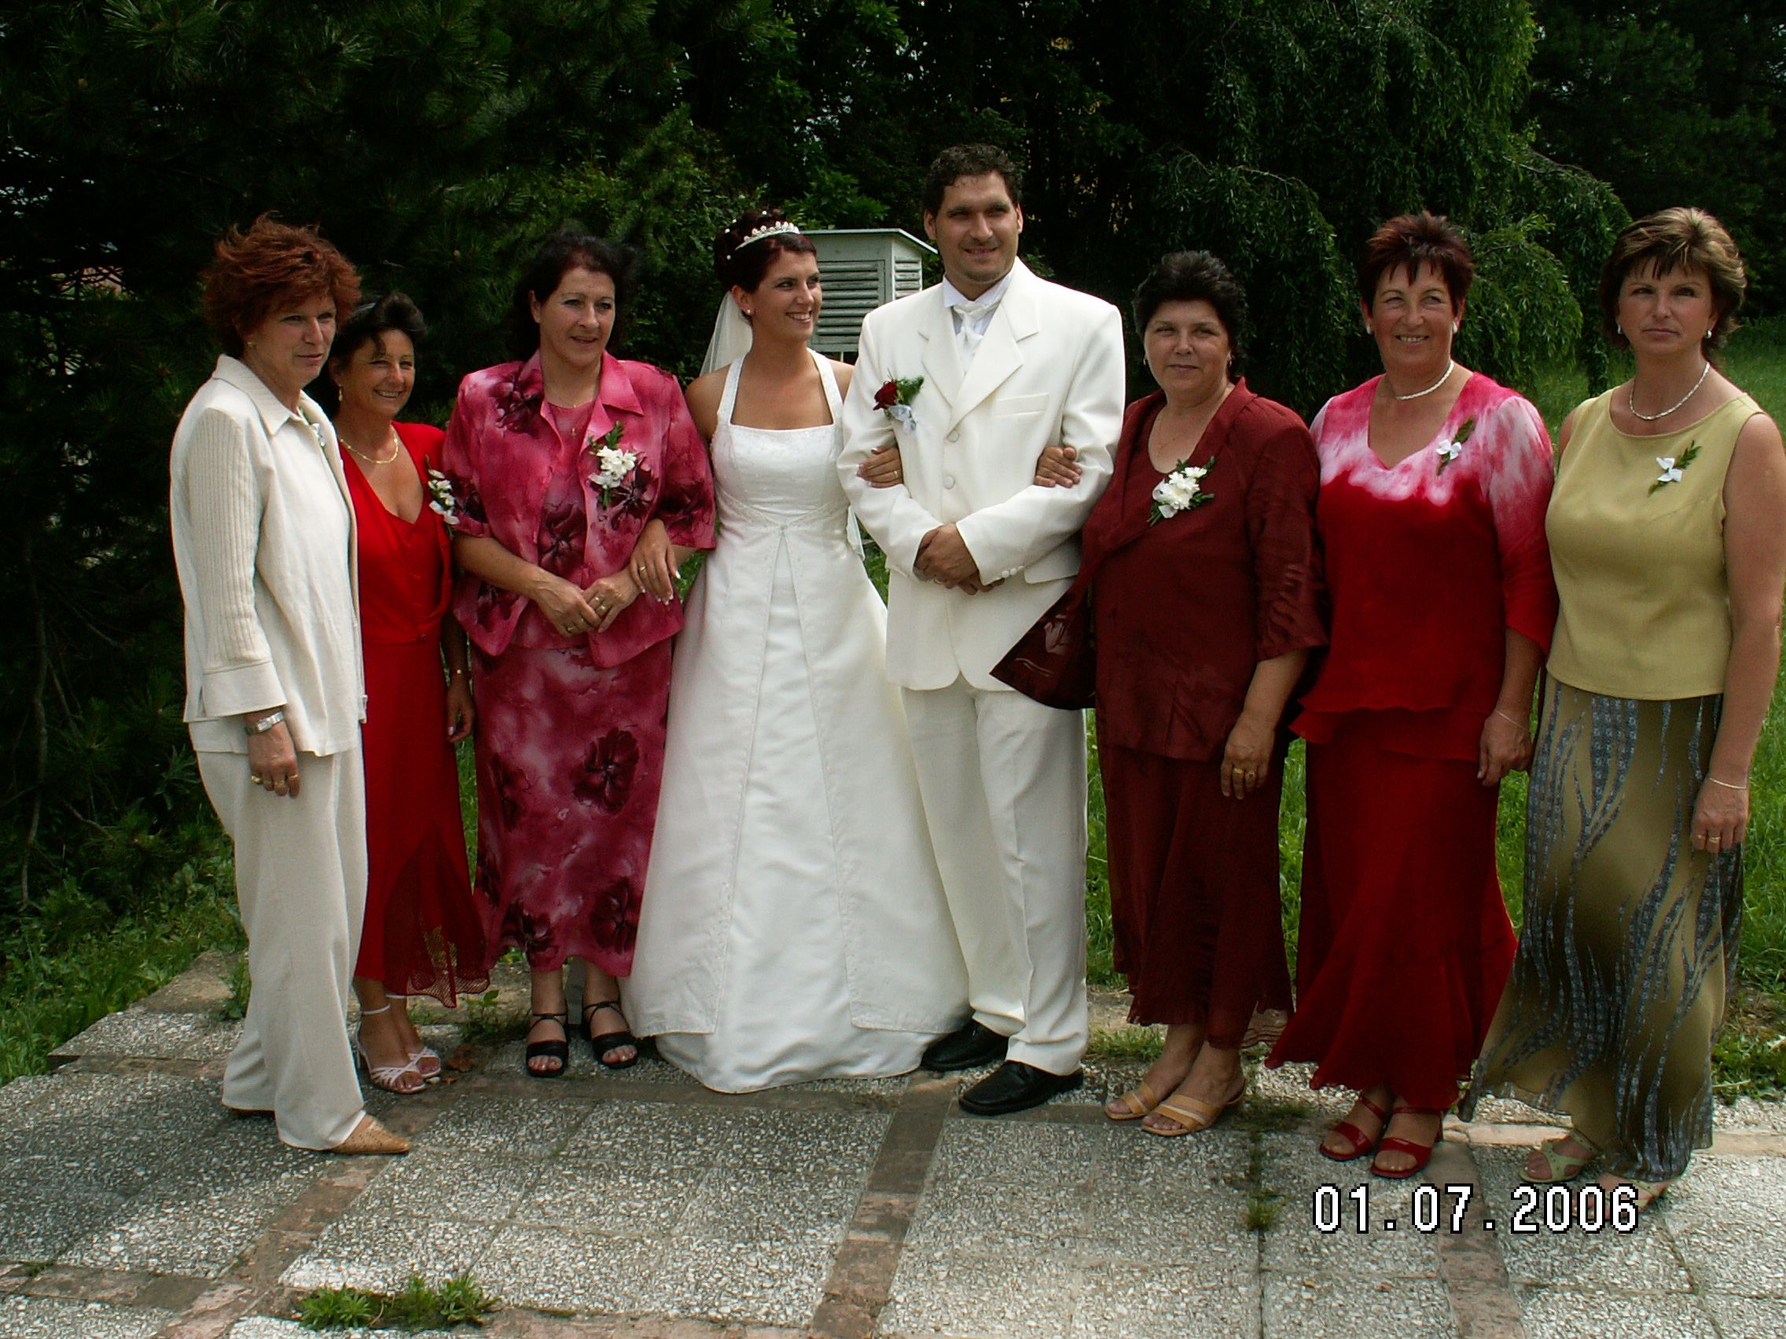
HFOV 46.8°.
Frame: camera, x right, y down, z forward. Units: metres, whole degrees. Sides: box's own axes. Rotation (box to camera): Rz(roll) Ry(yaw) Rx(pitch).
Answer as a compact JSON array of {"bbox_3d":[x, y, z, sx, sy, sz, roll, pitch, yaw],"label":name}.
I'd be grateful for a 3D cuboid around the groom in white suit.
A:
[{"bbox_3d":[0.171,-0.065,3.990,0.550,1.847,0.380,4,11,23],"label":"groom in white suit"}]

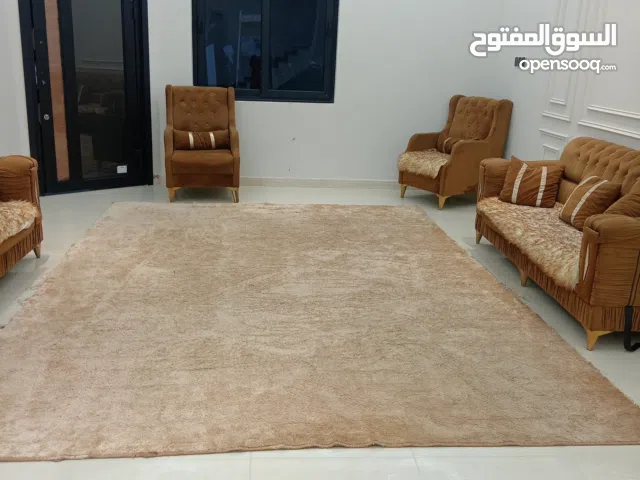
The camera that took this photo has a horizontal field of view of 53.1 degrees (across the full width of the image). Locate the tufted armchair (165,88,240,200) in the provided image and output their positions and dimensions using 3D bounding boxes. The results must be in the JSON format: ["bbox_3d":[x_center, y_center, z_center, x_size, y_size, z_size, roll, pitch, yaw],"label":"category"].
[{"bbox_3d":[-1.175,-0.974,6.407,0.710,1.055,0.830,-1,17,-12],"label":"tufted armchair"}]

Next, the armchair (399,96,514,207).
[{"bbox_3d":[1.370,-0.922,6.612,0.830,1.055,0.710,-8,19,-32],"label":"armchair"}]

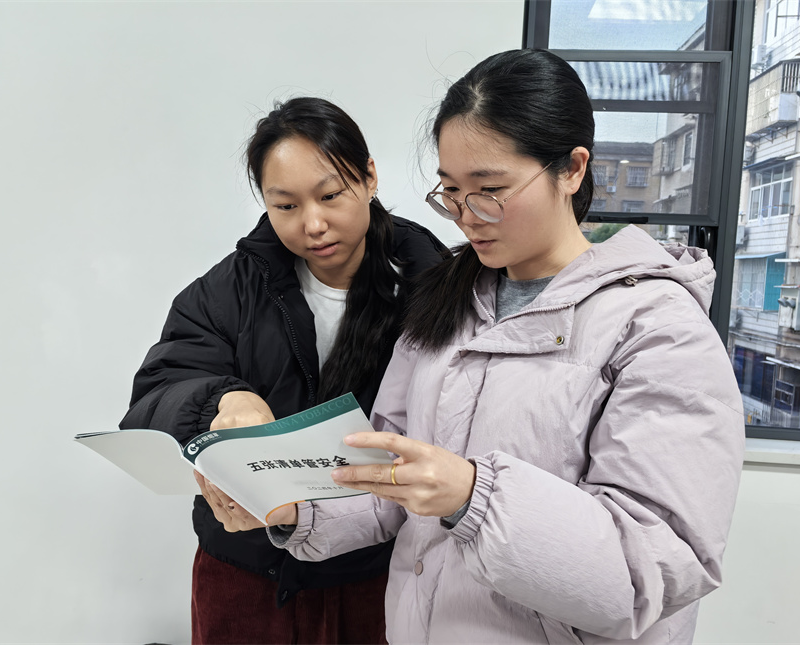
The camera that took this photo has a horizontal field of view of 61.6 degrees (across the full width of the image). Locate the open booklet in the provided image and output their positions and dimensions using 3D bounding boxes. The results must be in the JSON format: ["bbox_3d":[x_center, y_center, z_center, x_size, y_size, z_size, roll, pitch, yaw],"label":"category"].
[{"bbox_3d":[-0.187,0.171,0.747,0.380,0.060,0.155,-10,-47,25],"label":"open booklet"}]

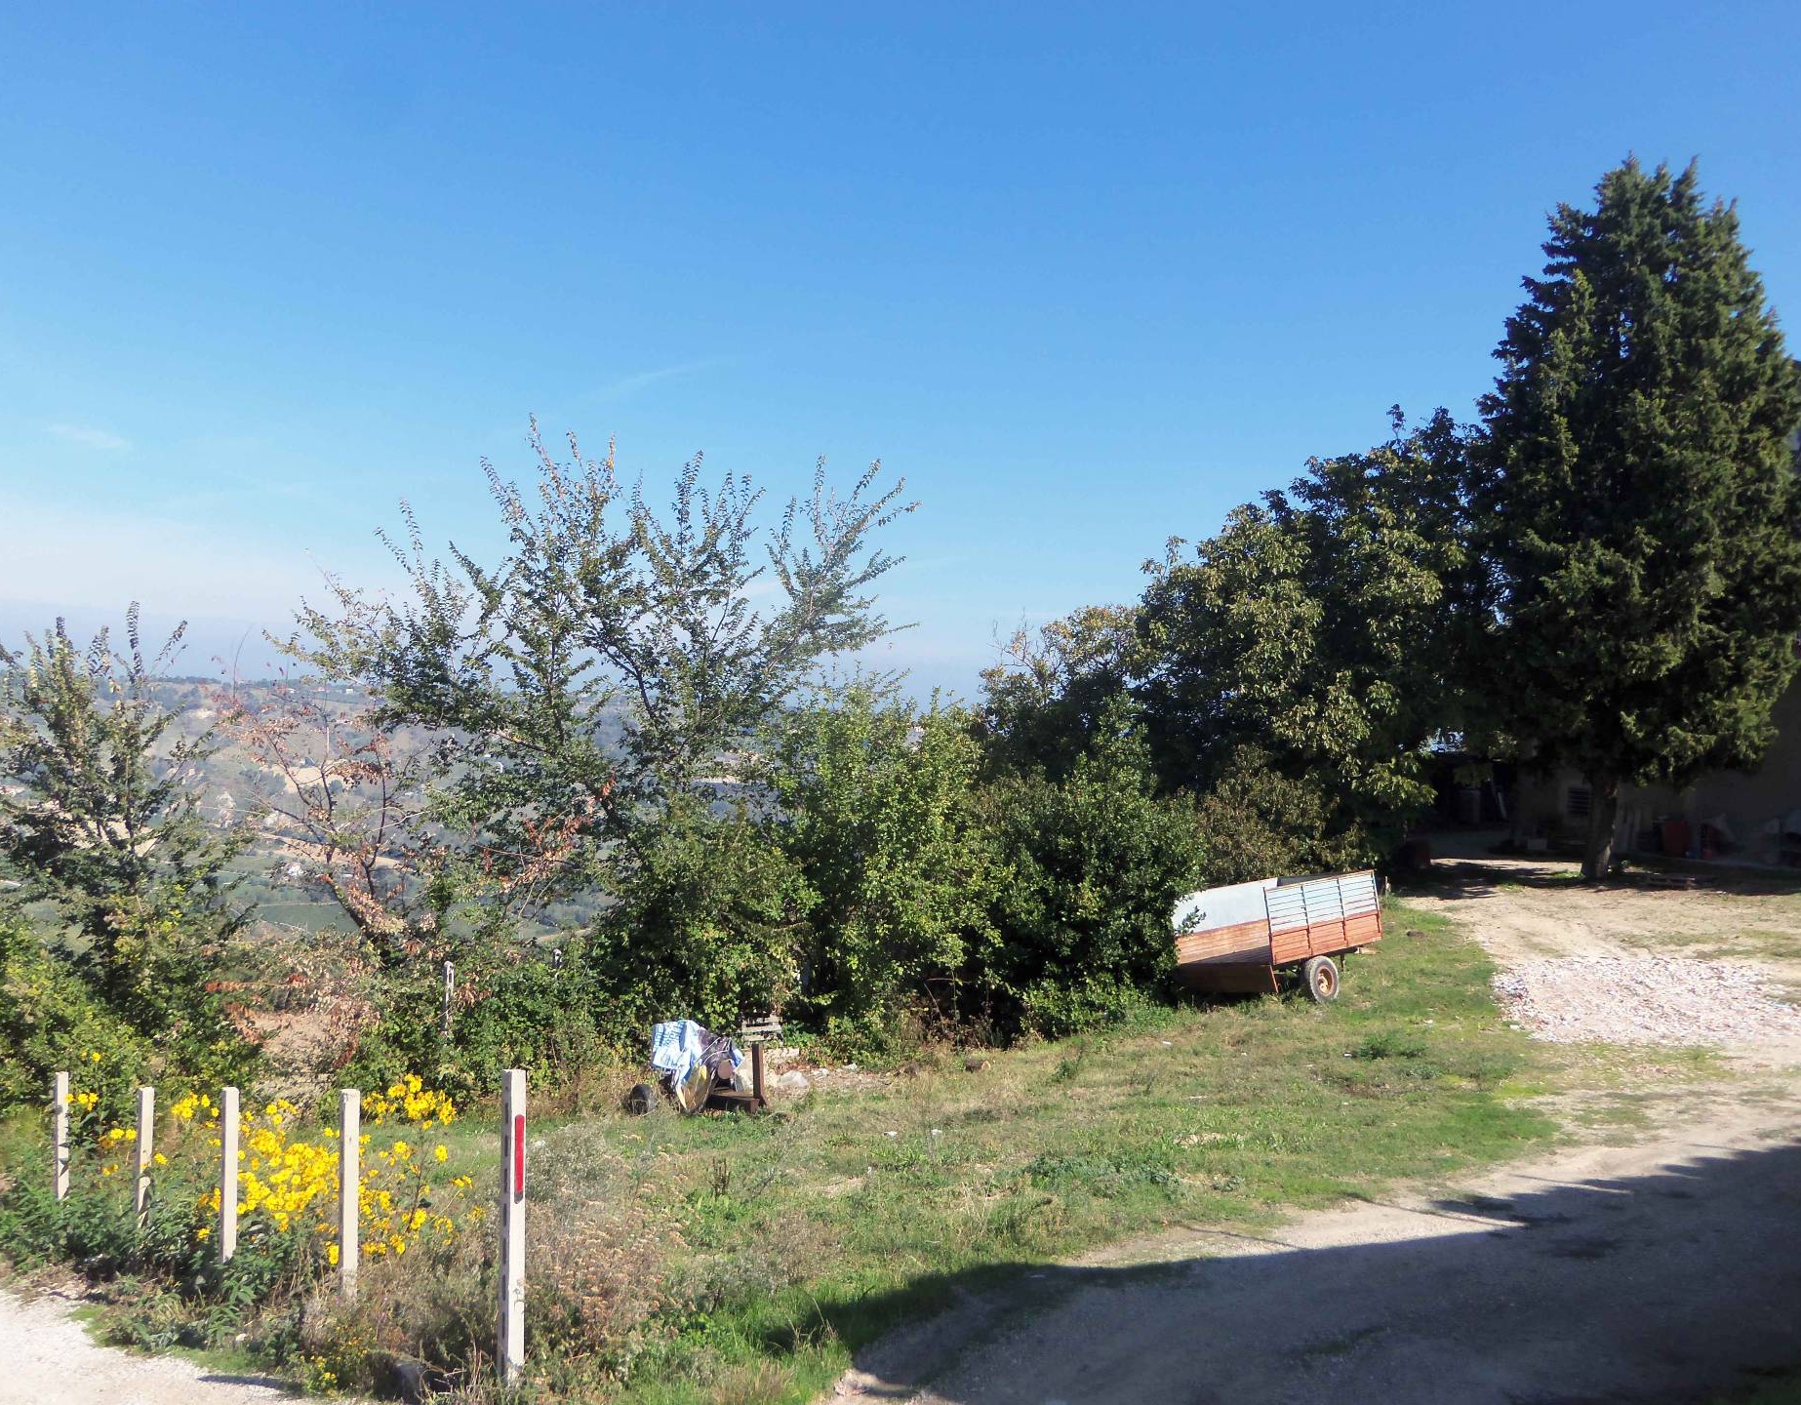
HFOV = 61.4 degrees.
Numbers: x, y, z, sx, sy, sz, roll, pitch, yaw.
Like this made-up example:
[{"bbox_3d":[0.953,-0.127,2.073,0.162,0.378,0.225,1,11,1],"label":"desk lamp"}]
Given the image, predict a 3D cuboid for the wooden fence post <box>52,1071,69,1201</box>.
[{"bbox_3d":[-6.979,3.706,12.600,0.100,1.266,0.100,1,0,-40],"label":"wooden fence post"}]

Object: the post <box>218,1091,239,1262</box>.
[{"bbox_3d":[-4.428,3.168,10.000,0.100,1.265,0.100,1,0,-40],"label":"post"}]

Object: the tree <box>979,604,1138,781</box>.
[{"bbox_3d":[2.775,1.200,26.000,3.200,5.800,3.100,0,0,0],"label":"tree"}]

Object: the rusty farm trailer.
[{"bbox_3d":[5.200,3.162,20.634,2.900,1.420,1.600,-1,-7,-44],"label":"rusty farm trailer"}]

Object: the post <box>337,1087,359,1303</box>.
[{"bbox_3d":[-3.204,2.894,8.800,0.100,1.292,0.100,1,0,-40],"label":"post"}]

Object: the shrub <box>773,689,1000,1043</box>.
[{"bbox_3d":[-0.180,1.985,18.600,2.850,4.300,2.750,0,0,0],"label":"shrub"}]

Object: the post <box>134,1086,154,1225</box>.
[{"bbox_3d":[-5.587,3.467,11.200,0.100,1.255,0.100,1,0,-40],"label":"post"}]

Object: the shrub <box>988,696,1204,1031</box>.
[{"bbox_3d":[2.445,2.108,19.400,2.800,4.150,2.700,0,0,0],"label":"shrub"}]

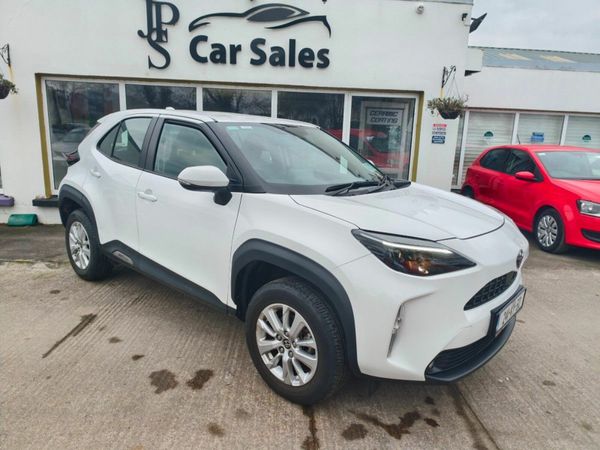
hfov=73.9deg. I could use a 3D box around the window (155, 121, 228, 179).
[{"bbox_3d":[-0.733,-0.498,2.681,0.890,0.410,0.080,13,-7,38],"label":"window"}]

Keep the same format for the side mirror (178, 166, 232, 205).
[{"bbox_3d":[-0.546,-0.222,2.279,0.200,0.230,0.250,13,15,38],"label":"side mirror"}]

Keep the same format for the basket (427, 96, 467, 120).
[{"bbox_3d":[1.863,-1.481,5.069,0.460,0.290,0.440,3,12,1],"label":"basket"}]

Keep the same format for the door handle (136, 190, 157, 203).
[{"bbox_3d":[-1.095,-0.197,2.818,0.235,0.060,0.060,13,15,38],"label":"door handle"}]

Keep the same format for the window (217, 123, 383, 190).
[{"bbox_3d":[0.093,-0.504,2.894,1.400,0.130,0.800,-10,49,-49],"label":"window"}]

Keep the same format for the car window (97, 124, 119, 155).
[{"bbox_3d":[-1.657,-0.753,3.470,0.320,0.310,0.070,13,-7,38],"label":"car window"}]

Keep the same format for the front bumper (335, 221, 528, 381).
[{"bbox_3d":[0.929,0.337,2.318,0.610,0.660,1.740,13,15,38],"label":"front bumper"}]

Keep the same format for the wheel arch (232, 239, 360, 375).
[{"bbox_3d":[-0.021,0.350,2.029,0.880,0.510,0.130,13,15,38],"label":"wheel arch"}]

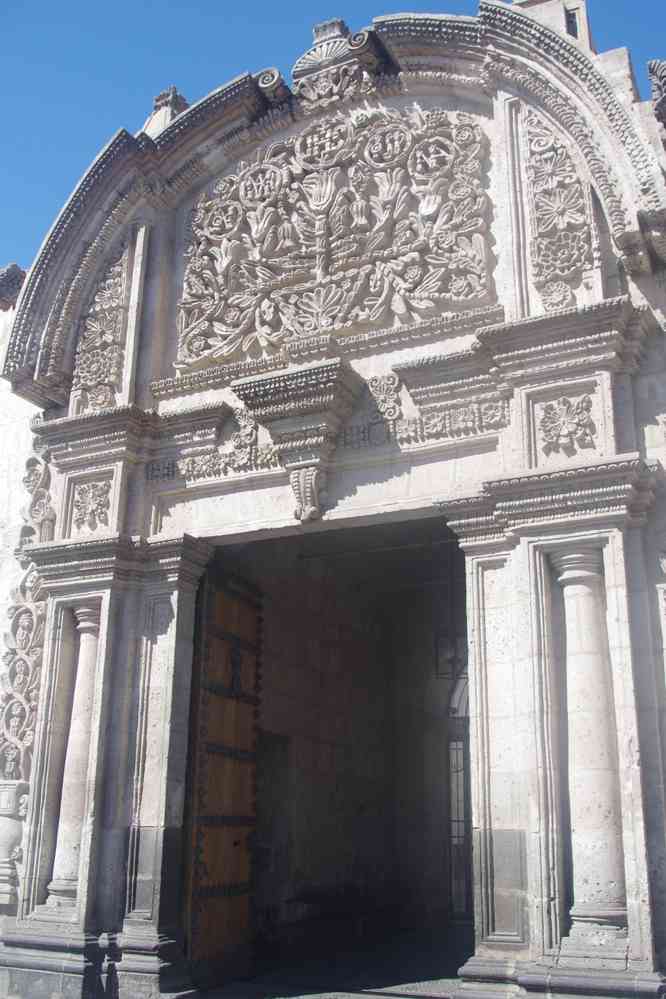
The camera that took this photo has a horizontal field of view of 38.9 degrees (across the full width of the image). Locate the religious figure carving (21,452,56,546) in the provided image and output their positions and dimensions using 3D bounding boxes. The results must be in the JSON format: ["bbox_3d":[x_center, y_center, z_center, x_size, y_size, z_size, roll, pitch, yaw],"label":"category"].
[{"bbox_3d":[-2.894,-0.026,9.301,0.442,0.904,0.264,-8,-19,27],"label":"religious figure carving"}]

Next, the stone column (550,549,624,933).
[{"bbox_3d":[1.748,1.582,6.301,0.449,2.554,0.403,-8,-19,27],"label":"stone column"}]

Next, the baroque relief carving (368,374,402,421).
[{"bbox_3d":[0.433,-0.845,7.769,0.304,0.436,0.112,-8,-19,27],"label":"baroque relief carving"}]

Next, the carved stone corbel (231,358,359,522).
[{"bbox_3d":[-0.301,-0.444,7.861,1.049,1.181,0.449,-8,-19,27],"label":"carved stone corbel"}]

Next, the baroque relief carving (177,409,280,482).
[{"bbox_3d":[-0.935,-0.492,8.431,1.096,0.634,0.112,-8,-19,27],"label":"baroque relief carving"}]

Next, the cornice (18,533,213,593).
[{"bbox_3d":[-2.009,0.591,8.505,1.610,0.370,0.587,-8,-19,27],"label":"cornice"}]

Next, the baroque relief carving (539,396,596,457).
[{"bbox_3d":[1.666,-0.522,6.741,0.416,0.436,0.092,-8,-19,27],"label":"baroque relief carving"}]

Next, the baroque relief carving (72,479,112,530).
[{"bbox_3d":[-2.255,0.057,8.769,0.436,0.469,0.092,-8,-19,27],"label":"baroque relief carving"}]

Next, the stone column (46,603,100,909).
[{"bbox_3d":[-2.170,2.168,8.325,0.449,2.561,0.403,-8,-19,27],"label":"stone column"}]

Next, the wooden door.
[{"bbox_3d":[-1.019,2.508,8.796,0.099,3.465,1.089,-7,-18,24],"label":"wooden door"}]

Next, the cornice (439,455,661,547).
[{"bbox_3d":[1.438,0.079,6.723,1.597,0.376,0.587,-8,-19,27],"label":"cornice"}]

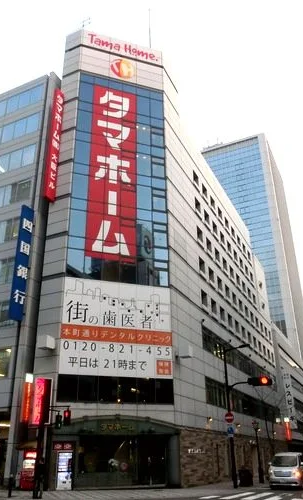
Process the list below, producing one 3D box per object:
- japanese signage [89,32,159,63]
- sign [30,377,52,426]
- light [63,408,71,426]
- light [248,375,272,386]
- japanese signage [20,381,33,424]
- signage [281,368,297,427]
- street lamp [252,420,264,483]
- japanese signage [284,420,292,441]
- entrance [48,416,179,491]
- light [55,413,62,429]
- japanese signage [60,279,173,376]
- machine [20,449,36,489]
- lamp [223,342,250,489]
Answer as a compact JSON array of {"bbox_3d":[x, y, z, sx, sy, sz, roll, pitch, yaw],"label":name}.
[{"bbox_3d":[-2.453,-18.862,40.375,6.900,1.500,0.200,8,-27,-19],"label":"japanese signage"},{"bbox_3d":[-5.746,8.014,22.840,0.580,2.330,0.650,-12,-28,22],"label":"sign"},{"bbox_3d":[-4.366,8.742,22.573,0.380,0.740,0.240,-12,-28,22],"label":"light"},{"bbox_3d":[6.280,7.676,25.196,1.250,0.460,0.380,-17,-30,30],"label":"light"},{"bbox_3d":[-7.112,8.636,24.652,0.250,2.100,0.700,-12,-28,23],"label":"japanese signage"},{"bbox_3d":[18.674,20.241,59.061,0.950,7.200,0.350,-12,-28,23],"label":"signage"},{"bbox_3d":[7.105,13.352,28.773,0.450,3.750,0.450,-12,-28,23],"label":"street lamp"},{"bbox_3d":[17.283,22.746,54.543,0.700,2.200,0.250,-12,-28,23],"label":"japanese signage"},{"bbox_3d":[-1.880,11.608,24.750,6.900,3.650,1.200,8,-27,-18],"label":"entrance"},{"bbox_3d":[-5.054,9.418,23.698,0.240,0.740,0.380,-12,-28,22],"label":"light"},{"bbox_3d":[-2.126,5.182,28.859,7.600,6.350,0.200,8,-27,-19],"label":"japanese signage"},{"bbox_3d":[-6.516,12.280,24.111,1.000,1.900,0.750,-12,-28,23],"label":"machine"},{"bbox_3d":[5.215,9.392,25.369,1.900,8.022,0.600,-12,-28,23],"label":"lamp"}]

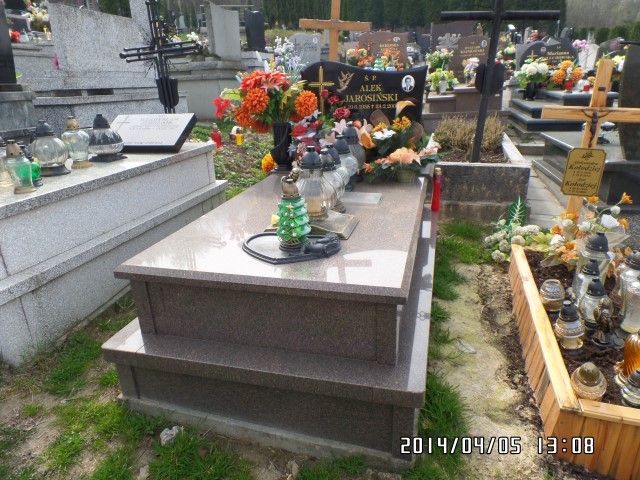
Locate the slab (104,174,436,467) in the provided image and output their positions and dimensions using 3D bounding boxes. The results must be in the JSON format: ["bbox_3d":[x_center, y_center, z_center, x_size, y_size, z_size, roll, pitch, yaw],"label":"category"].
[{"bbox_3d":[0.004,0.092,2.310,1.185,0.540,1.933,3,22,15],"label":"slab"}]

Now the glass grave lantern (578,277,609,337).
[{"bbox_3d":[1.275,0.318,1.986,0.144,0.288,0.144,-3,20,17],"label":"glass grave lantern"}]

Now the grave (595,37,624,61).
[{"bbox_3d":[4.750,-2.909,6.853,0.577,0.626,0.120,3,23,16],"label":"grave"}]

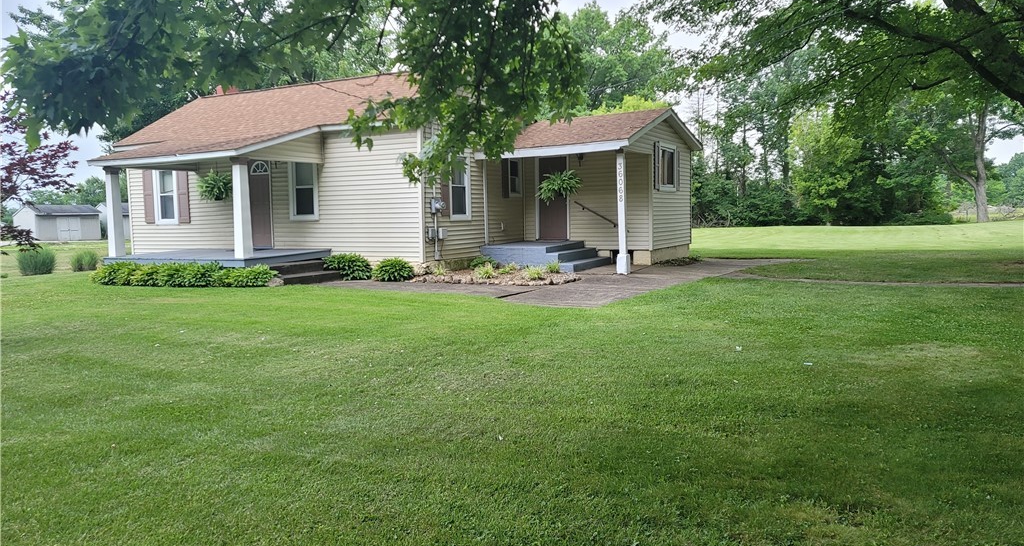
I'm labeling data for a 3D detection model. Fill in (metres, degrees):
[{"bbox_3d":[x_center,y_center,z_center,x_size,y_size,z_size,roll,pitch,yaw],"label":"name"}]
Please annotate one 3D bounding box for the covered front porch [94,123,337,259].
[{"bbox_3d":[-6.478,-1.622,15.948,4.370,2.930,2.570,1,5,27],"label":"covered front porch"}]

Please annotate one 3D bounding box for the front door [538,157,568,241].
[{"bbox_3d":[1.038,-1.855,18.436,0.810,2.050,0.070,1,5,27],"label":"front door"}]

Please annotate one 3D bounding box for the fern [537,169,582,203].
[{"bbox_3d":[1.069,-1.947,16.647,0.930,0.760,0.930,-1,5,0],"label":"fern"}]

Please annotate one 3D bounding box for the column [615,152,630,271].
[{"bbox_3d":[2.353,-1.276,15.697,0.220,2.615,0.220,1,5,27],"label":"column"}]

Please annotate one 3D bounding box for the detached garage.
[{"bbox_3d":[-35.412,-3.919,57.639,3.100,2.800,5.000,1,5,29],"label":"detached garage"}]

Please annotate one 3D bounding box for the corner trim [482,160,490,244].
[{"bbox_3d":[-0.592,-1.674,17.379,0.100,2.020,0.090,1,5,27],"label":"corner trim"}]

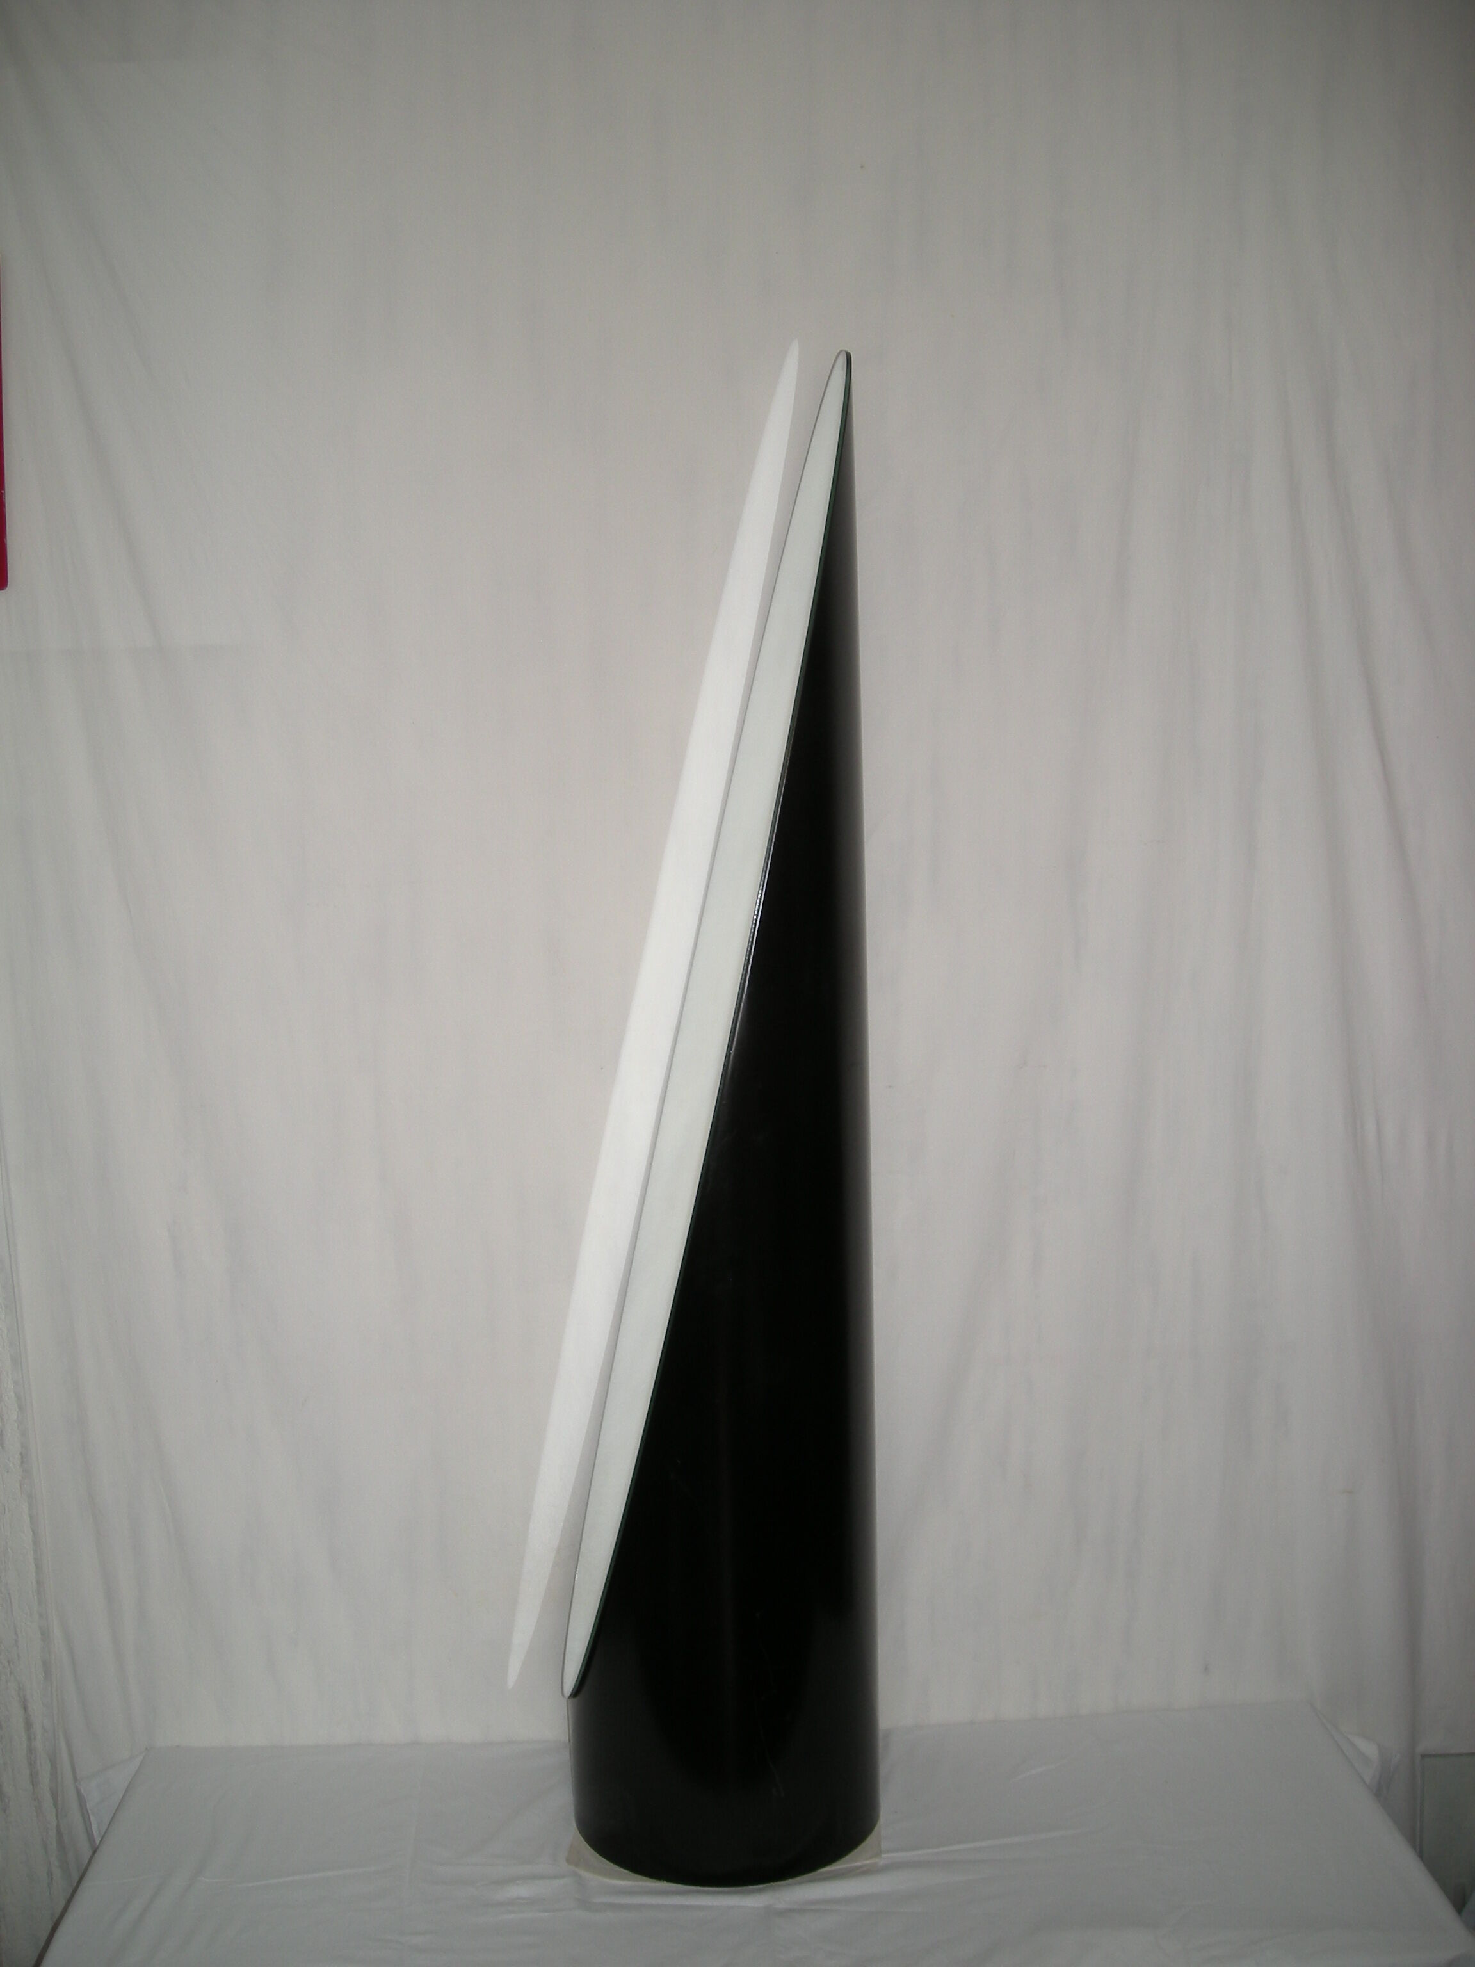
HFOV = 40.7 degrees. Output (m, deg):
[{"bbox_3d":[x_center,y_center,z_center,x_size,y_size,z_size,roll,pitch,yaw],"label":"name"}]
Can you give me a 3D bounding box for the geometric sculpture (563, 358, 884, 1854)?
[{"bbox_3d":[-0.025,0.089,1.320,0.224,0.987,0.222,-3,10,-7],"label":"geometric sculpture"}]

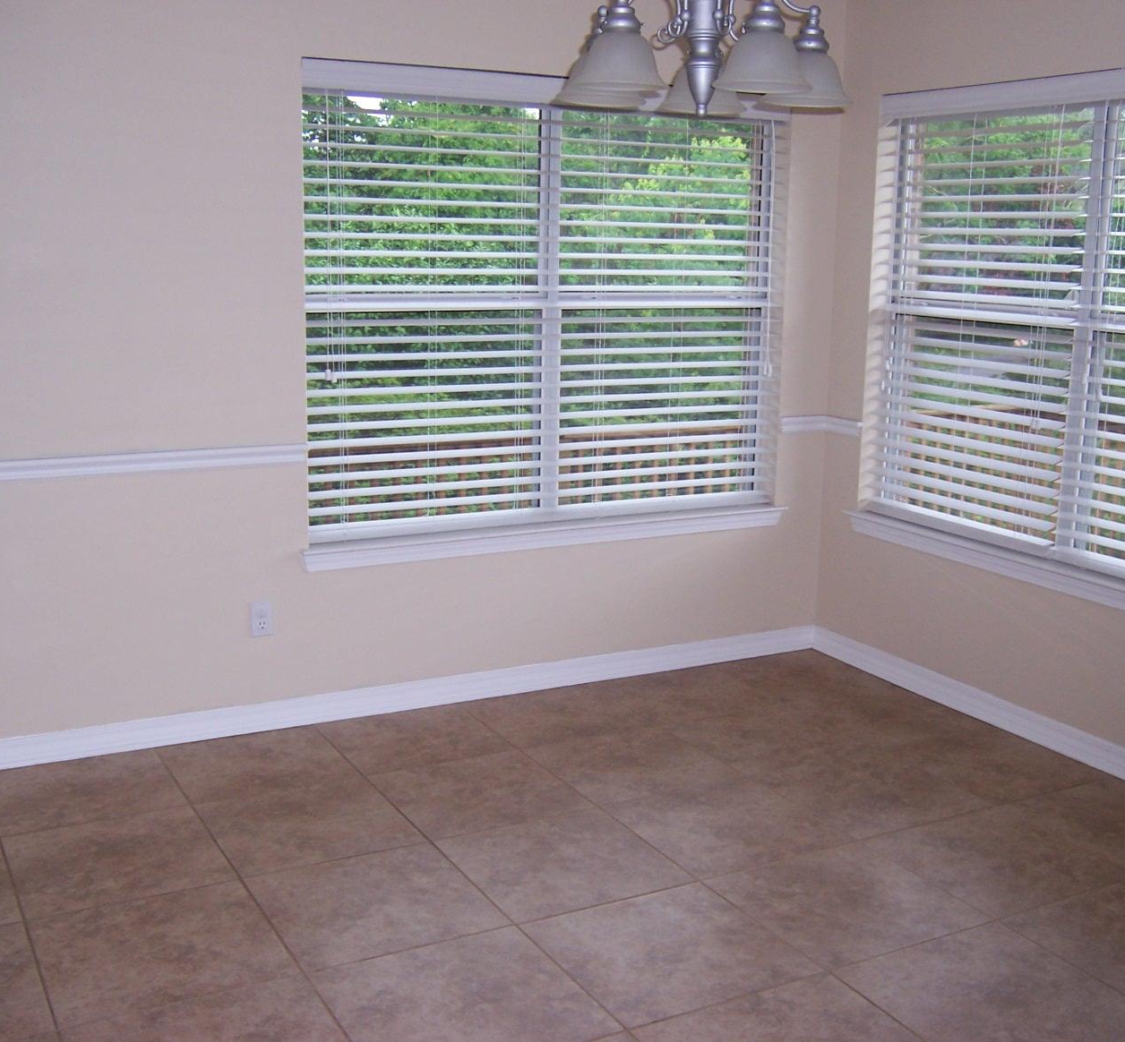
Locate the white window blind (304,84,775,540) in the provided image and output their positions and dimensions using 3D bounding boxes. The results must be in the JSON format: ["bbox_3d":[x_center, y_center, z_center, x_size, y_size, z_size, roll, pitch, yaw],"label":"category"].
[{"bbox_3d":[-0.015,-0.705,4.575,1.816,1.423,0.060,-5,13,-28],"label":"white window blind"}]

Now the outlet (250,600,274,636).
[{"bbox_3d":[-0.950,0.311,4.195,0.071,0.115,0.009,-5,13,-28],"label":"outlet"}]

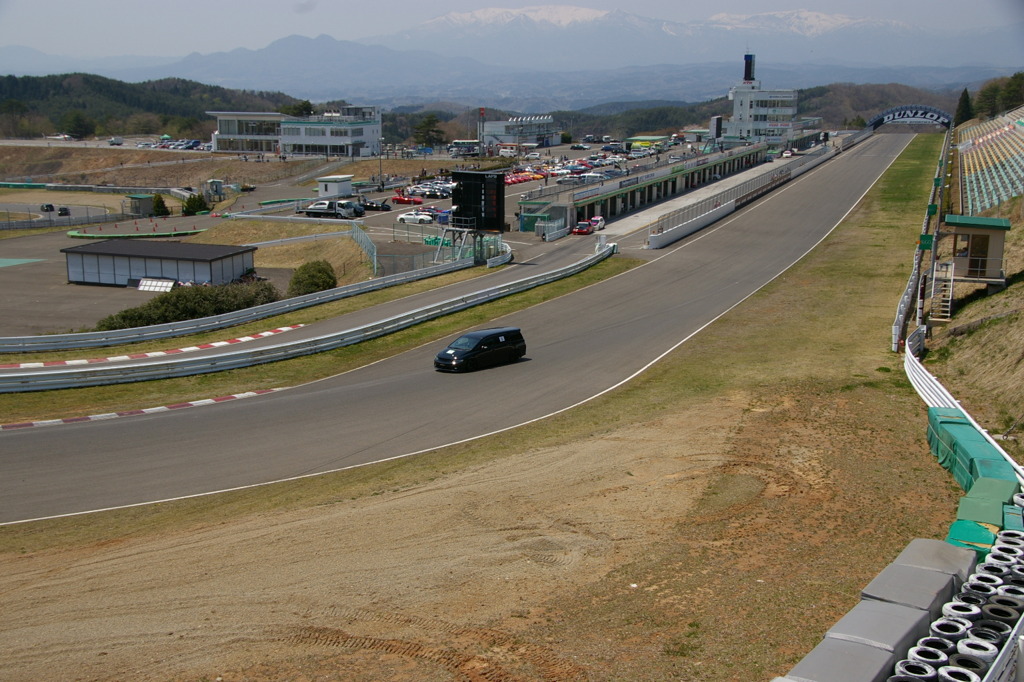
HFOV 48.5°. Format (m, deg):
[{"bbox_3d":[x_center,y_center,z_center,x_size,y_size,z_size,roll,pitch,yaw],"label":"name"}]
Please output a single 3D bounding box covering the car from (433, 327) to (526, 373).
[{"bbox_3d":[-1.536,0.420,55.363,4.770,1.550,1.800,-12,15,-43],"label":"car"}]

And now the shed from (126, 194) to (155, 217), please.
[{"bbox_3d":[-58.528,-21.416,179.234,3.400,2.900,3.300,5,14,21],"label":"shed"}]

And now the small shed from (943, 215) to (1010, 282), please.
[{"bbox_3d":[24.797,-4.978,60.765,3.100,2.850,3.000,5,14,19],"label":"small shed"}]

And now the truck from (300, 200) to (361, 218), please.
[{"bbox_3d":[-23.840,-17.104,146.799,6.500,2.150,2.000,5,14,20],"label":"truck"}]

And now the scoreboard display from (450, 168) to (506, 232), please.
[{"bbox_3d":[-2.654,-10.938,89.458,4.350,4.550,0.600,6,15,25],"label":"scoreboard display"}]

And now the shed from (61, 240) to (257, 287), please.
[{"bbox_3d":[-39.269,-8.509,127.725,19.506,3.619,9.072,5,14,19],"label":"shed"}]

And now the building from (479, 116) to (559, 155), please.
[{"bbox_3d":[2.081,-52.998,289.901,10.500,7.600,31.000,5,14,20],"label":"building"}]

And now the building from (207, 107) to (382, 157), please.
[{"bbox_3d":[-56.034,-54.259,291.893,42.500,12.000,16.000,6,14,22],"label":"building"}]

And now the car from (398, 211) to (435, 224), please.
[{"bbox_3d":[-12.029,-15.369,141.180,4.310,1.310,1.800,4,14,16],"label":"car"}]

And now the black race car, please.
[{"bbox_3d":[-18.576,-18.621,154.844,4.300,1.380,1.780,4,14,18],"label":"black race car"}]

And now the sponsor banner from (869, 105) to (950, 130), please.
[{"bbox_3d":[141.908,-79.590,405.000,28.000,8.800,2.200,5,14,21],"label":"sponsor banner"}]

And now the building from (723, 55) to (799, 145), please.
[{"bbox_3d":[61.980,-59.180,282.130,17.200,22.800,10.500,5,14,20],"label":"building"}]

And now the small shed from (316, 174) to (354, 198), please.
[{"bbox_3d":[-29.005,-25.226,186.625,4.200,3.350,5.000,5,14,20],"label":"small shed"}]

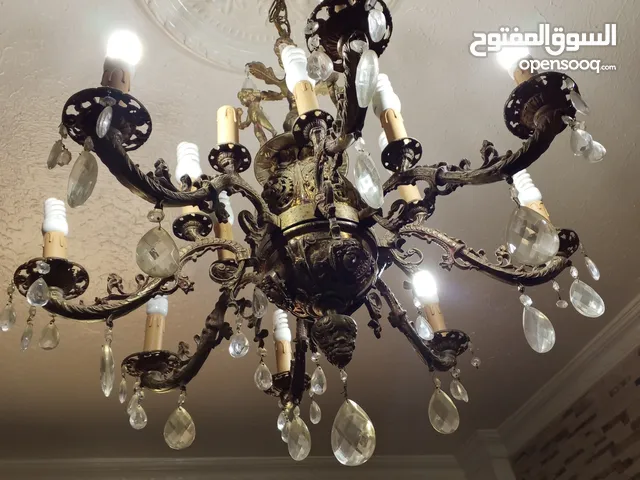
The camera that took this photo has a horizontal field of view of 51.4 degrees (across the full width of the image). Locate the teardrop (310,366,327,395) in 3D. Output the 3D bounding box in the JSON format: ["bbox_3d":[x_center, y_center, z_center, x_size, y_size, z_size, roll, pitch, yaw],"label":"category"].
[{"bbox_3d":[-0.001,0.196,0.929,0.027,0.043,0.012,-34,-45,27],"label":"teardrop"}]

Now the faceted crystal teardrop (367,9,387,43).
[{"bbox_3d":[0.053,-0.198,0.616,0.013,0.042,0.026,5,-42,-17],"label":"faceted crystal teardrop"}]

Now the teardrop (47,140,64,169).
[{"bbox_3d":[-0.273,-0.088,0.684,0.012,0.041,0.026,21,-48,-31],"label":"teardrop"}]

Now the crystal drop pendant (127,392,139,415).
[{"bbox_3d":[-0.308,0.269,1.095,0.026,0.043,0.012,-34,-46,26],"label":"crystal drop pendant"}]

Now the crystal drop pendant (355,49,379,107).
[{"bbox_3d":[0.044,-0.151,0.621,0.018,0.074,0.044,3,-42,-14],"label":"crystal drop pendant"}]

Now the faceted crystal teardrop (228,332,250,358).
[{"bbox_3d":[-0.112,0.146,0.923,0.026,0.043,0.012,-3,-41,-7],"label":"faceted crystal teardrop"}]

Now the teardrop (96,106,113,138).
[{"bbox_3d":[-0.213,-0.116,0.659,0.012,0.042,0.027,22,-48,-32],"label":"teardrop"}]

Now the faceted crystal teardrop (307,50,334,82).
[{"bbox_3d":[0.001,-0.171,0.657,0.026,0.043,0.012,-12,-41,3],"label":"faceted crystal teardrop"}]

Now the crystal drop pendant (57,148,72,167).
[{"bbox_3d":[-0.267,-0.086,0.695,0.010,0.020,0.016,28,-52,-36],"label":"crystal drop pendant"}]

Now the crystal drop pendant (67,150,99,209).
[{"bbox_3d":[-0.230,-0.059,0.644,0.020,0.077,0.049,24,-50,-34],"label":"crystal drop pendant"}]

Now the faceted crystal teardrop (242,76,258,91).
[{"bbox_3d":[-0.131,-0.286,1.226,0.026,0.043,0.012,-5,-41,-5],"label":"faceted crystal teardrop"}]

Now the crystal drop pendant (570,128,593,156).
[{"bbox_3d":[0.304,-0.113,0.774,0.012,0.041,0.027,13,-44,-25],"label":"crystal drop pendant"}]

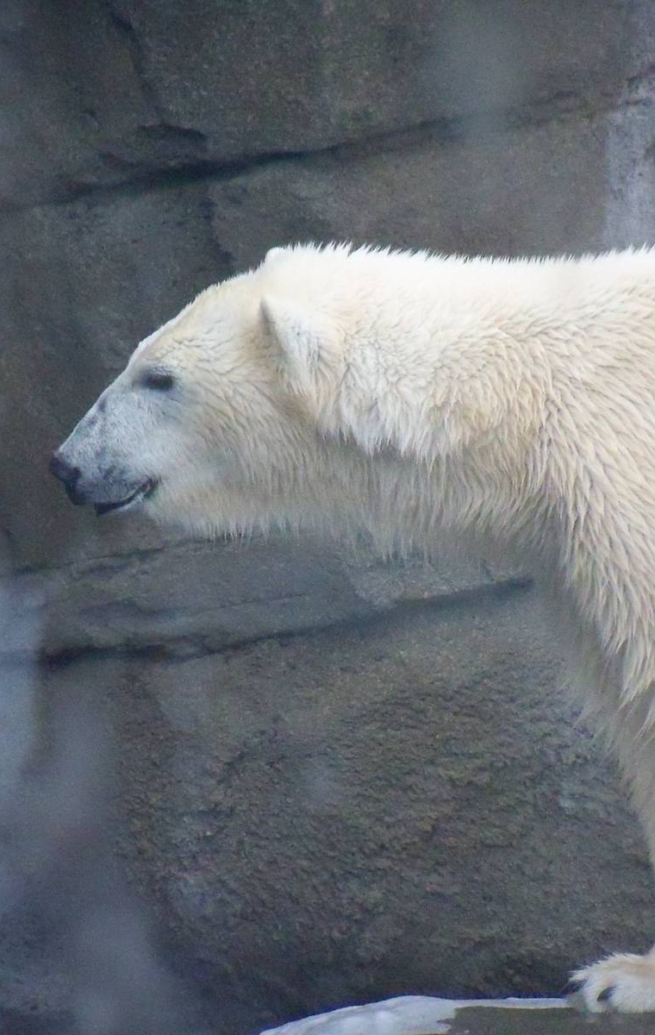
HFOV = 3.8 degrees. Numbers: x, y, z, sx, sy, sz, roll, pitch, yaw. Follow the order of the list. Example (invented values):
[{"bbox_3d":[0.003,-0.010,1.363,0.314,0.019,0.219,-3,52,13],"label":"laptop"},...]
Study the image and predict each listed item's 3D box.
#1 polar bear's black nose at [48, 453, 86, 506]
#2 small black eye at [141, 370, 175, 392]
[{"bbox_3d":[-0.346,-0.050,13.070,0.050,0.062,0.068,-9,8,-5],"label":"polar bear's black nose"},{"bbox_3d":[-0.223,-0.179,13.000,0.043,0.027,0.022,4,8,27],"label":"small black eye"}]

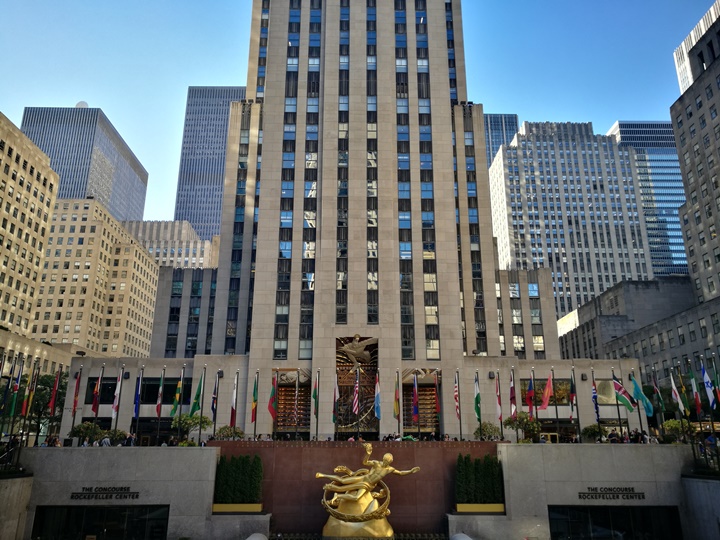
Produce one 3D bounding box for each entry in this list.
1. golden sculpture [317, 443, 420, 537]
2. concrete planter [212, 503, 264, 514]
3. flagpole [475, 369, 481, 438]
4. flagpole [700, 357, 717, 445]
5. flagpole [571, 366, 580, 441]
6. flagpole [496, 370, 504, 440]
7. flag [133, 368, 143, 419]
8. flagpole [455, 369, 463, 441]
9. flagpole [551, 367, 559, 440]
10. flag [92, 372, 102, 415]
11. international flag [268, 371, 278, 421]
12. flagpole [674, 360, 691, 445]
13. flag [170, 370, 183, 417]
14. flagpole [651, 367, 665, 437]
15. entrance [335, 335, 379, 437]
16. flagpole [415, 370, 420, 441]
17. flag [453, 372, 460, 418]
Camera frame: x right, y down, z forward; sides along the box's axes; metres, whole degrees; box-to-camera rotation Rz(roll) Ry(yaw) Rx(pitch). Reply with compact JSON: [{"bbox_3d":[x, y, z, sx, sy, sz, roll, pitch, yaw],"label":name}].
[{"bbox_3d":[0.495,12.713,32.691,6.078,5.108,3.400,0,-17,0],"label":"golden sculpture"},{"bbox_3d":[-7.170,14.143,33.310,2.890,0.600,0.750,0,-17,-1],"label":"concrete planter"},{"bbox_3d":[8.297,9.952,38.812,0.140,6.109,0.140,0,-17,0],"label":"flagpole"},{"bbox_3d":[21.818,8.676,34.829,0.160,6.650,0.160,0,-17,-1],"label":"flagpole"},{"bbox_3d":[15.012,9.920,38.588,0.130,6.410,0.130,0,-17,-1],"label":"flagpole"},{"bbox_3d":[9.782,9.954,38.812,0.140,6.113,0.140,0,-17,0],"label":"flagpole"},{"bbox_3d":[-13.848,7.750,35.117,0.450,2.970,0.350,0,-17,-1],"label":"flag"},{"bbox_3d":[7.190,10.367,40.174,0.130,6.447,0.130,0,-17,-1],"label":"flagpole"},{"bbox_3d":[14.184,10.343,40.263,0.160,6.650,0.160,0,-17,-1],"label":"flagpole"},{"bbox_3d":[-17.886,8.534,38.339,0.420,2.873,0.380,0,-17,-1],"label":"flag"},{"bbox_3d":[-6.203,9.144,40.275,0.501,3.226,0.380,0,-17,-1],"label":"international flag"},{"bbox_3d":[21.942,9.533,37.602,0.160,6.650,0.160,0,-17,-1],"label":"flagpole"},{"bbox_3d":[-12.013,8.067,36.765,0.785,2.952,0.500,0,-17,0],"label":"flag"},{"bbox_3d":[19.175,9.261,35.811,0.130,5.980,0.130,0,-17,-1],"label":"flagpole"},{"bbox_3d":[-0.254,12.475,56.241,4.250,11.560,1.000,0,-17,-1],"label":"entrance"},{"bbox_3d":[4.066,9.955,38.806,0.140,6.074,0.140,0,-17,0],"label":"flagpole"},{"bbox_3d":[6.443,8.326,37.194,0.420,3.050,0.350,0,-17,-1],"label":"flag"}]

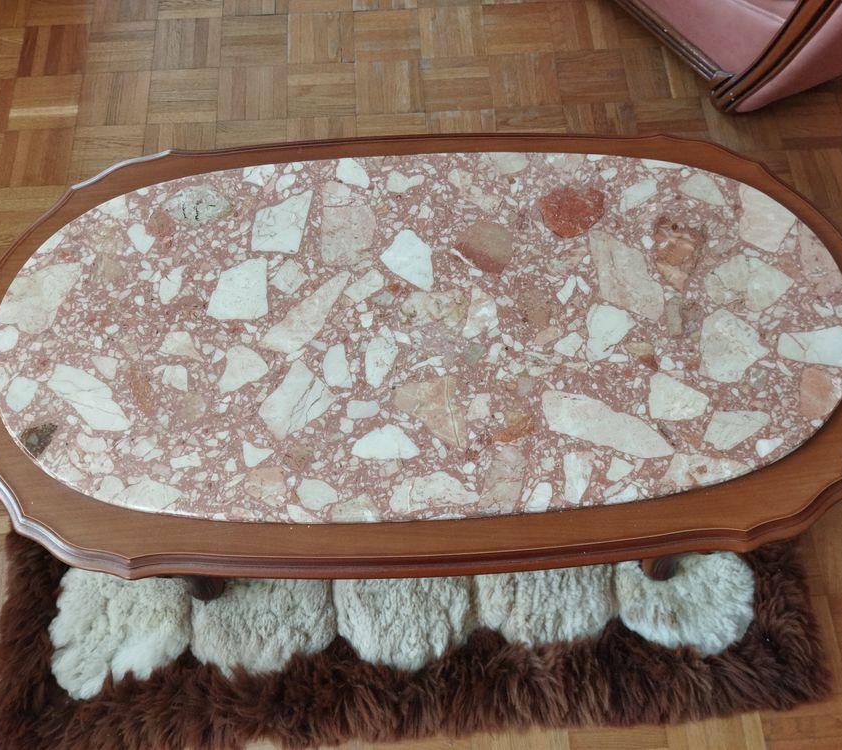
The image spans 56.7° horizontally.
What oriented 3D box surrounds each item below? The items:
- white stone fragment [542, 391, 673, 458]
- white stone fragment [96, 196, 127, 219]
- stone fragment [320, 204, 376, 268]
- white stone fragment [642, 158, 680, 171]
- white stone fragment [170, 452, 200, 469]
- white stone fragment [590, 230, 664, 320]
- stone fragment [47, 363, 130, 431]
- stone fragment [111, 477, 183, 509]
[{"bbox_3d":[0.230,0.066,0.969,0.174,0.018,0.057,17,68,7],"label":"white stone fragment"},{"bbox_3d":[-0.428,-0.228,1.081,0.042,0.015,0.038,-12,68,-5],"label":"white stone fragment"},{"bbox_3d":[-0.099,-0.188,1.062,0.072,0.015,0.099,-2,67,0],"label":"stone fragment"},{"bbox_3d":[0.344,-0.296,1.119,0.059,0.015,0.018,4,67,2],"label":"white stone fragment"},{"bbox_3d":[-0.284,0.107,0.949,0.034,0.010,0.018,-12,68,-5],"label":"white stone fragment"},{"bbox_3d":[0.275,-0.130,1.035,0.085,0.015,0.138,-3,67,-1],"label":"white stone fragment"},{"bbox_3d":[-0.431,0.032,1.024,0.139,0.015,0.051,38,72,14],"label":"stone fragment"},{"bbox_3d":[-0.324,0.143,0.923,0.076,0.015,0.040,14,68,6],"label":"stone fragment"}]

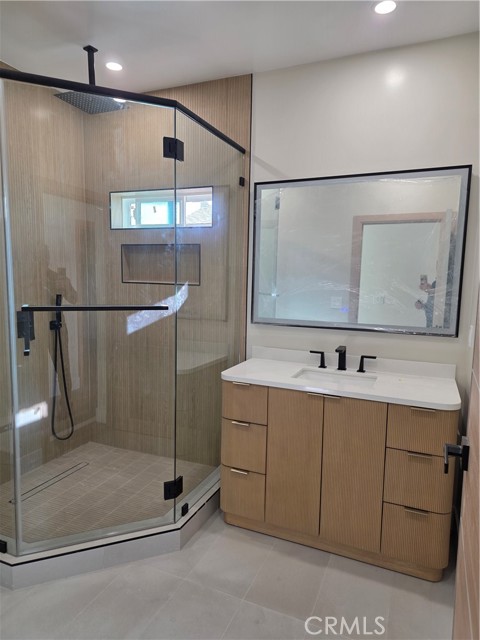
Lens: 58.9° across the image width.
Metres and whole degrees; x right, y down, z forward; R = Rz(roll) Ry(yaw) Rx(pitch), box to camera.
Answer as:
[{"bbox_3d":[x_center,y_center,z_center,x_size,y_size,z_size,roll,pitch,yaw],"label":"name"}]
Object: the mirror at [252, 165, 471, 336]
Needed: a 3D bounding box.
[{"bbox_3d":[0.655,-0.393,2.550,1.227,0.910,0.035,4,7,24],"label":"mirror"}]

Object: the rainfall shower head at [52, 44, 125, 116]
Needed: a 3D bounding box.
[{"bbox_3d":[-0.859,-1.410,2.462,0.304,0.283,0.304,4,7,24],"label":"rainfall shower head"}]

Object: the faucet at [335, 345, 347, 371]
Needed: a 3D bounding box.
[{"bbox_3d":[0.594,0.236,2.506,0.052,0.143,0.175,4,7,24],"label":"faucet"}]

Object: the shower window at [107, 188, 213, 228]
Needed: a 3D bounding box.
[{"bbox_3d":[-0.573,-0.807,3.128,0.892,0.276,0.110,4,7,24],"label":"shower window"}]

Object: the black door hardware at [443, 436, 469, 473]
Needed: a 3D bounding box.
[{"bbox_3d":[0.538,0.348,1.058,0.062,0.065,0.170,4,7,24],"label":"black door hardware"}]

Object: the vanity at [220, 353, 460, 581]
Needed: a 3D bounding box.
[{"bbox_3d":[0.523,0.733,2.399,1.220,0.889,0.636,4,7,24],"label":"vanity"}]

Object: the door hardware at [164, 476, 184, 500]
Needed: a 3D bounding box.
[{"bbox_3d":[-0.335,0.873,2.205,0.118,0.093,0.050,-5,8,-43],"label":"door hardware"}]

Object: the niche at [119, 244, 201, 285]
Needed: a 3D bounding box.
[{"bbox_3d":[-0.574,-0.410,3.167,0.689,0.289,0.100,4,7,24],"label":"niche"}]

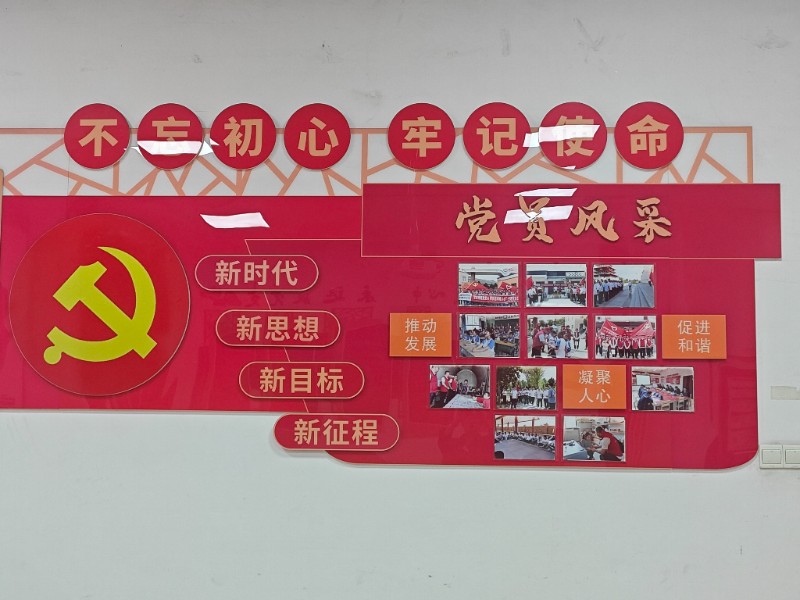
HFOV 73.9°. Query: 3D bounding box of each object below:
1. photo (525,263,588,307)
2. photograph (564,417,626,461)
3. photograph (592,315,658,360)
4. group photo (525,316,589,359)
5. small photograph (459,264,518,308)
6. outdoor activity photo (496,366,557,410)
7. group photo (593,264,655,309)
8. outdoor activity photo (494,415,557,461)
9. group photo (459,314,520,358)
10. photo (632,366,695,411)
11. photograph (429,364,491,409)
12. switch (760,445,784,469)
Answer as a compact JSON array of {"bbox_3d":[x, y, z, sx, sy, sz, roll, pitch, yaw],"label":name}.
[{"bbox_3d":[0.600,-0.054,2.031,0.228,0.164,0.008,0,-2,1],"label":"photo"},{"bbox_3d":[0.735,0.524,2.003,0.228,0.164,0.008,0,-2,1],"label":"photograph"},{"bbox_3d":[0.858,0.143,2.016,0.228,0.164,0.008,0,-2,1],"label":"photograph"},{"bbox_3d":[0.602,0.141,2.022,0.228,0.164,0.008,0,-2,1],"label":"group photo"},{"bbox_3d":[0.342,-0.056,2.037,0.228,0.164,0.008,0,-2,1],"label":"small photograph"},{"bbox_3d":[0.481,0.334,2.017,0.228,0.164,0.008,0,-2,1],"label":"outdoor activity photo"},{"bbox_3d":[0.855,-0.052,2.025,0.228,0.164,0.008,0,-2,1],"label":"group photo"},{"bbox_3d":[0.474,0.521,2.009,0.228,0.164,0.008,0,-2,1],"label":"outdoor activity photo"},{"bbox_3d":[0.344,0.139,2.029,0.228,0.164,0.008,0,-2,1],"label":"group photo"},{"bbox_3d":[0.993,0.337,2.005,0.228,0.164,0.008,0,-2,1],"label":"photo"},{"bbox_3d":[0.230,0.332,2.023,0.228,0.164,0.008,0,-2,1],"label":"photograph"},{"bbox_3d":[1.397,0.591,1.997,0.086,0.086,0.011,0,-2,1],"label":"switch"}]

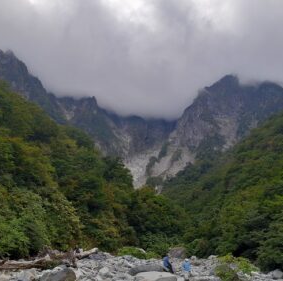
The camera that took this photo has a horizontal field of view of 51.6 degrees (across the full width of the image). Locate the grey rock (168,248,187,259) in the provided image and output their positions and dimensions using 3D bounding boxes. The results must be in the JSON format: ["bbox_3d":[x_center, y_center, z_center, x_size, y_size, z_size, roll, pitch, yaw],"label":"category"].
[{"bbox_3d":[3.714,11.624,30.000,1.850,1.150,1.400,0,-18,0],"label":"grey rock"}]

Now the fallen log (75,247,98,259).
[{"bbox_3d":[-4.593,9.513,24.600,2.070,0.360,0.360,-2,-13,-37],"label":"fallen log"}]

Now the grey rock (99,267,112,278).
[{"bbox_3d":[-2.302,8.442,18.700,0.820,0.620,0.700,0,-18,0],"label":"grey rock"}]

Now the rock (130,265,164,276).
[{"bbox_3d":[0.342,8.892,20.000,2.400,0.750,1.400,0,-18,0],"label":"rock"}]

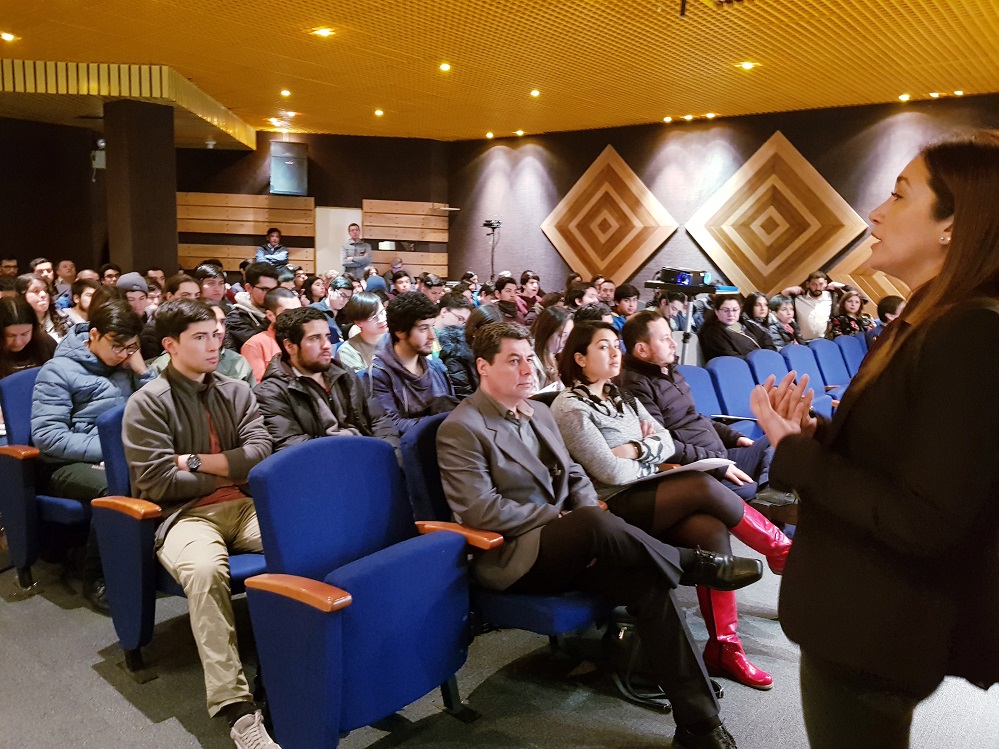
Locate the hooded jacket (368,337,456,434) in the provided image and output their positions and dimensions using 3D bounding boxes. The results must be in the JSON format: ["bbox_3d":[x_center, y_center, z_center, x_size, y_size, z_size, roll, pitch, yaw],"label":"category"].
[{"bbox_3d":[-0.359,0.117,3.351,0.440,0.620,0.540,9,11,38],"label":"hooded jacket"}]

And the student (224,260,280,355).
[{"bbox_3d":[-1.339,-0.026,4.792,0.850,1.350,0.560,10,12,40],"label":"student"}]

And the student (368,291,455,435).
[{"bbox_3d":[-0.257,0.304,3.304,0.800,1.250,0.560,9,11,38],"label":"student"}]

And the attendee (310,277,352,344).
[{"bbox_3d":[-1.195,-0.205,6.236,0.820,1.230,0.530,10,12,40],"label":"attendee"}]

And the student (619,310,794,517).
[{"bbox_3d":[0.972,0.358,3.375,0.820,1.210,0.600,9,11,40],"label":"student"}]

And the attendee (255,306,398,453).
[{"bbox_3d":[-0.584,0.346,3.101,0.850,1.215,0.600,10,12,41],"label":"attendee"}]

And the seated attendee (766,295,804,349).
[{"bbox_3d":[2.850,-0.131,7.070,0.820,1.210,0.540,10,12,41],"label":"seated attendee"}]

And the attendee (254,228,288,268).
[{"bbox_3d":[-3.100,-1.135,10.146,0.520,1.710,0.360,0,9,-12],"label":"attendee"}]

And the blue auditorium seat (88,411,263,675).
[{"bbox_3d":[-0.986,0.544,2.655,0.630,0.910,0.620,8,10,38],"label":"blue auditorium seat"}]

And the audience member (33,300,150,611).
[{"bbox_3d":[-1.613,0.295,3.198,0.710,1.205,0.600,9,11,38],"label":"audience member"}]

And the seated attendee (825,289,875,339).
[{"bbox_3d":[3.610,-0.209,7.681,0.520,1.270,0.700,1,8,-10],"label":"seated attendee"}]

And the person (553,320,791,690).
[{"bbox_3d":[0.625,0.439,2.787,1.010,1.225,0.540,10,12,40],"label":"person"}]

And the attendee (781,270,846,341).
[{"bbox_3d":[3.131,-0.256,7.475,0.660,1.560,0.420,2,8,3],"label":"attendee"}]

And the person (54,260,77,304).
[{"bbox_3d":[-4.108,-0.490,7.343,0.540,1.240,0.830,-6,12,-43],"label":"person"}]

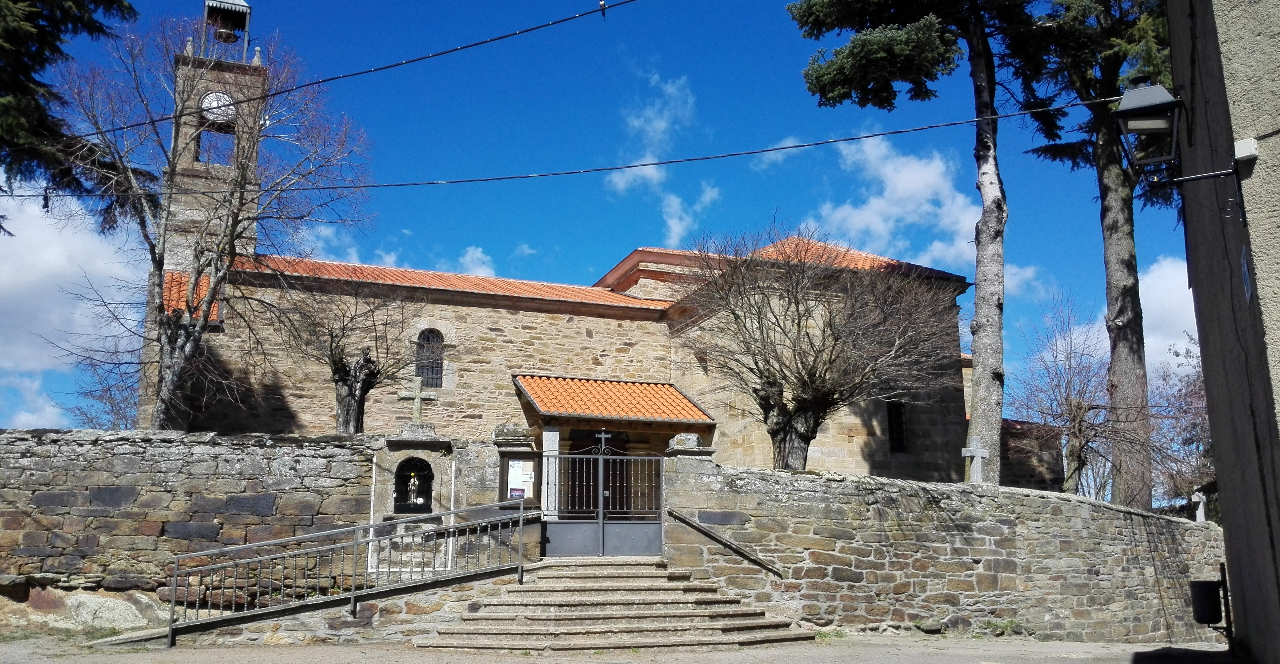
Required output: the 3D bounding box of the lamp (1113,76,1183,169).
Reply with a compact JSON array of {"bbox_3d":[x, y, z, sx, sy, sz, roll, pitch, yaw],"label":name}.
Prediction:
[{"bbox_3d":[3.779,-1.561,7.076,0.450,0.740,0.450,-6,-12,27],"label":"lamp"}]

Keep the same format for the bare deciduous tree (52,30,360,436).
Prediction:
[{"bbox_3d":[-7.750,-1.171,16.830,5.400,9.300,5.100,0,-11,0],"label":"bare deciduous tree"}]

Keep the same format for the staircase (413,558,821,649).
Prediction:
[{"bbox_3d":[-0.336,3.574,12.688,5.150,1.020,2.200,2,-11,-10],"label":"staircase"}]

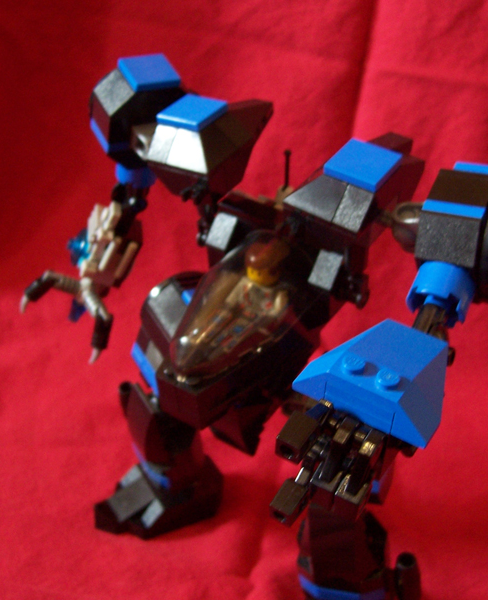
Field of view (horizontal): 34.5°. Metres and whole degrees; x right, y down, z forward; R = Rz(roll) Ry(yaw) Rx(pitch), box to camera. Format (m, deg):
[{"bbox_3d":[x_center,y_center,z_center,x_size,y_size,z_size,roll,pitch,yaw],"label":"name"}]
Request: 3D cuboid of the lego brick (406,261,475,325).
[{"bbox_3d":[0.053,-0.002,0.211,0.016,0.016,0.010,13,63,31],"label":"lego brick"}]

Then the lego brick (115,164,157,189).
[{"bbox_3d":[-0.039,-0.049,0.289,0.016,0.010,0.016,-14,51,-26],"label":"lego brick"}]

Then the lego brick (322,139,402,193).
[{"bbox_3d":[0.034,-0.038,0.221,0.016,0.003,0.016,25,54,24],"label":"lego brick"}]

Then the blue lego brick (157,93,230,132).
[{"bbox_3d":[-0.016,-0.059,0.249,0.016,0.003,0.016,20,47,30],"label":"blue lego brick"}]

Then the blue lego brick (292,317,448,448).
[{"bbox_3d":[0.033,0.012,0.176,0.032,0.011,0.032,23,45,24],"label":"blue lego brick"}]

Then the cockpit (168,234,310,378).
[{"bbox_3d":[-0.003,0.000,0.220,0.032,0.021,0.049,13,34,25],"label":"cockpit"}]

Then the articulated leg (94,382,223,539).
[{"bbox_3d":[-0.037,0.064,0.324,0.049,0.057,0.032,-11,28,-25],"label":"articulated leg"}]

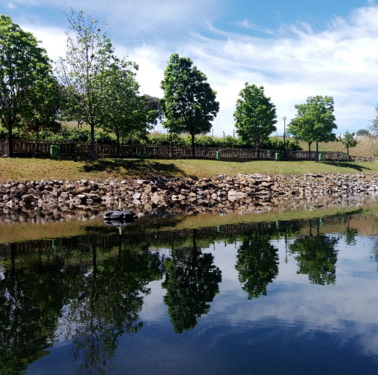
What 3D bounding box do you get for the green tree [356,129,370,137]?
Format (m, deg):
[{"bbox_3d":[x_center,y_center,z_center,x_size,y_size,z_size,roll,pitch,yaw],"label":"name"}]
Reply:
[{"bbox_3d":[49.340,-15.000,115.000,4.270,3.550,4.270,-1,1,0],"label":"green tree"}]

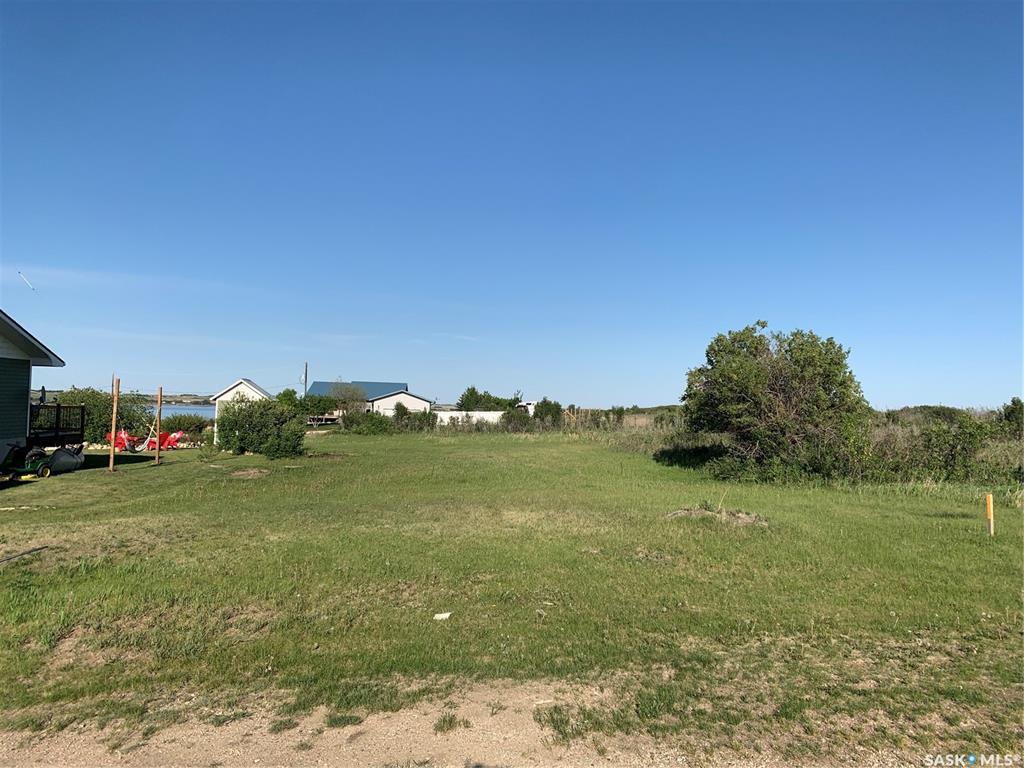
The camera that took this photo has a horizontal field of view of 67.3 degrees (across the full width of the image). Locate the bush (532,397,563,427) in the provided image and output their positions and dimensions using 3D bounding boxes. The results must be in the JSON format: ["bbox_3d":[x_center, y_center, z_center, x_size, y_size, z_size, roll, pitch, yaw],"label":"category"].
[{"bbox_3d":[2.631,2.149,57.000,2.223,2.446,2.200,0,-1,0],"label":"bush"}]

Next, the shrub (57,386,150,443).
[{"bbox_3d":[-18.369,1.413,34.500,3.900,2.450,2.800,2,-2,-17],"label":"shrub"}]

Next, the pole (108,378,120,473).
[{"bbox_3d":[-9.962,1.041,19.300,0.100,2.350,0.100,3,-2,-17],"label":"pole"}]

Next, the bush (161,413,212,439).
[{"bbox_3d":[-16.132,2.125,38.000,2.470,1.433,2.100,0,-1,0],"label":"bush"}]

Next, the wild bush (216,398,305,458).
[{"bbox_3d":[-8.829,1.562,27.000,3.089,2.106,2.700,0,-1,0],"label":"wild bush"}]

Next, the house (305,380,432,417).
[{"bbox_3d":[-16.233,2.206,87.000,14.000,5.200,11.000,1,-2,3],"label":"house"}]

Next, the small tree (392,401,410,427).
[{"bbox_3d":[-8.046,2.221,56.000,1.311,2.039,1.300,0,-1,0],"label":"small tree"}]

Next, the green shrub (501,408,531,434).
[{"bbox_3d":[0.316,2.563,54.000,2.247,1.685,2.000,0,-1,0],"label":"green shrub"}]

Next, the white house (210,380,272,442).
[{"bbox_3d":[-12.615,1.311,36.000,2.700,2.950,3.000,1,-2,-12],"label":"white house"}]

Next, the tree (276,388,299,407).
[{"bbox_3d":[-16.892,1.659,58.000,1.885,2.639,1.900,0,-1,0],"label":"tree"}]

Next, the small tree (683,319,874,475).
[{"bbox_3d":[6.534,0.408,19.000,4.400,3.800,4.000,0,-2,17],"label":"small tree"}]

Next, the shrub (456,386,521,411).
[{"bbox_3d":[-2.383,2.180,78.000,6.400,4.000,4.500,1,-2,0],"label":"shrub"}]

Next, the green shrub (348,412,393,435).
[{"bbox_3d":[-9.199,2.568,50.000,2.800,1.450,2.200,1,-2,-11],"label":"green shrub"}]

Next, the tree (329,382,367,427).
[{"bbox_3d":[-12.833,1.560,60.000,2.965,3.667,2.800,0,-1,0],"label":"tree"}]

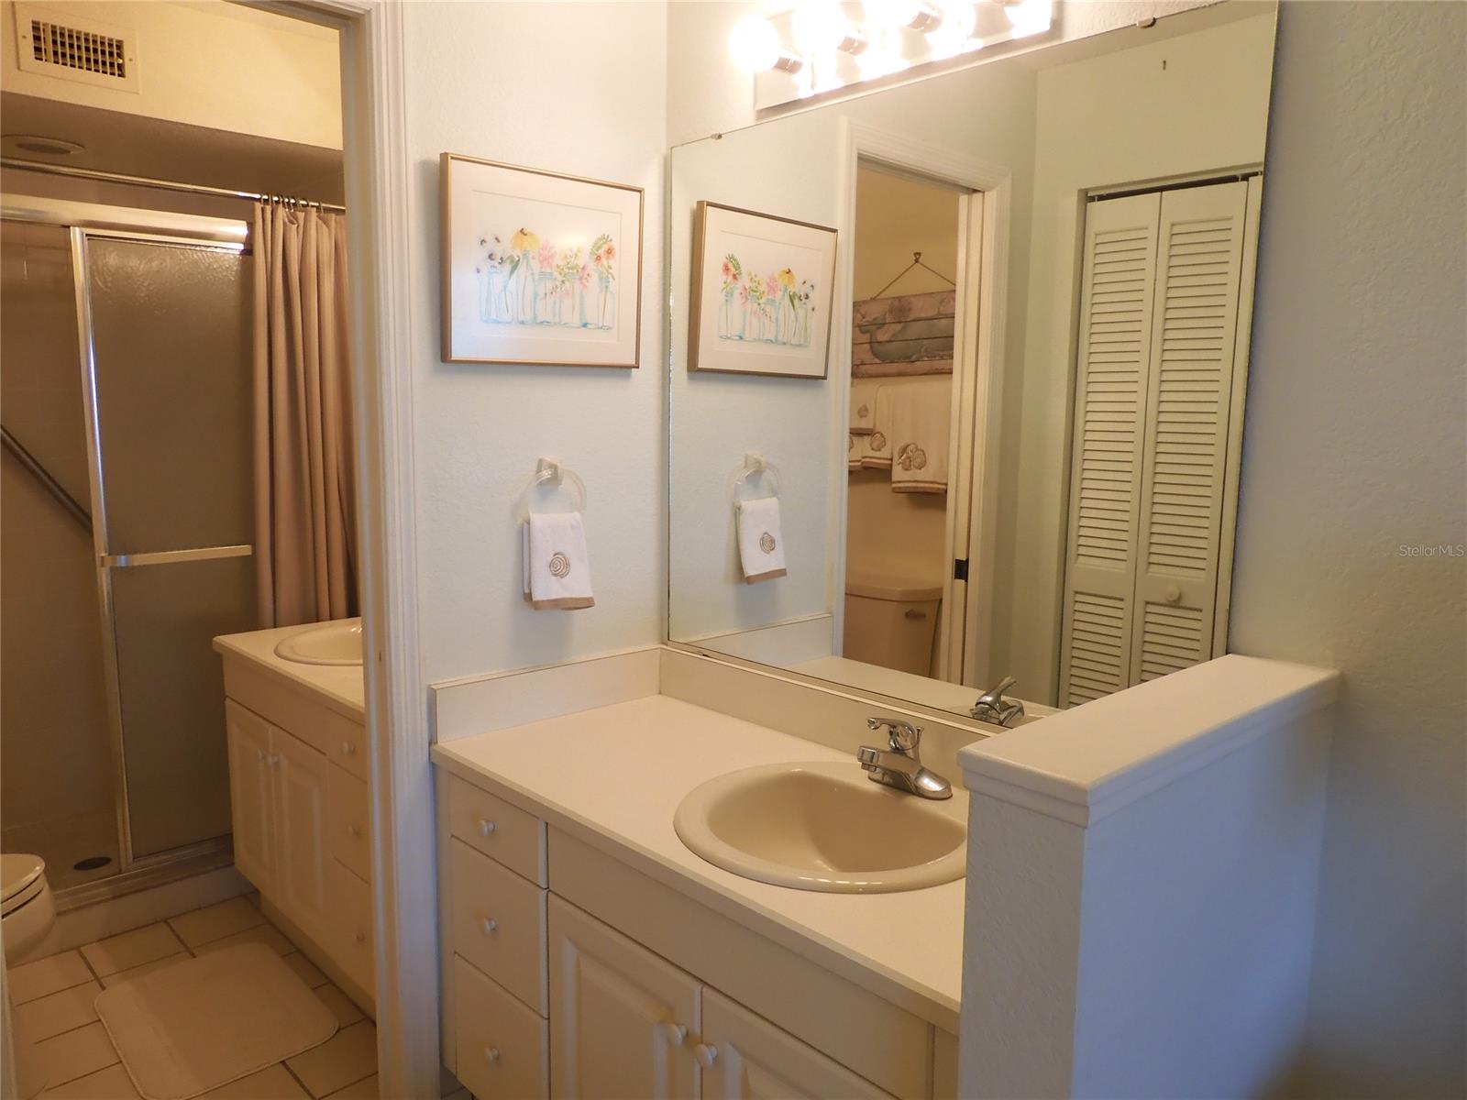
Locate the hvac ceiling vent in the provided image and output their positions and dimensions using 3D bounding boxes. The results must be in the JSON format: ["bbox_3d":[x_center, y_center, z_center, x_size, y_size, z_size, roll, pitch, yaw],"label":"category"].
[{"bbox_3d":[-1.605,-1.231,2.495,0.256,0.157,0.021,-6,10,-43],"label":"hvac ceiling vent"}]

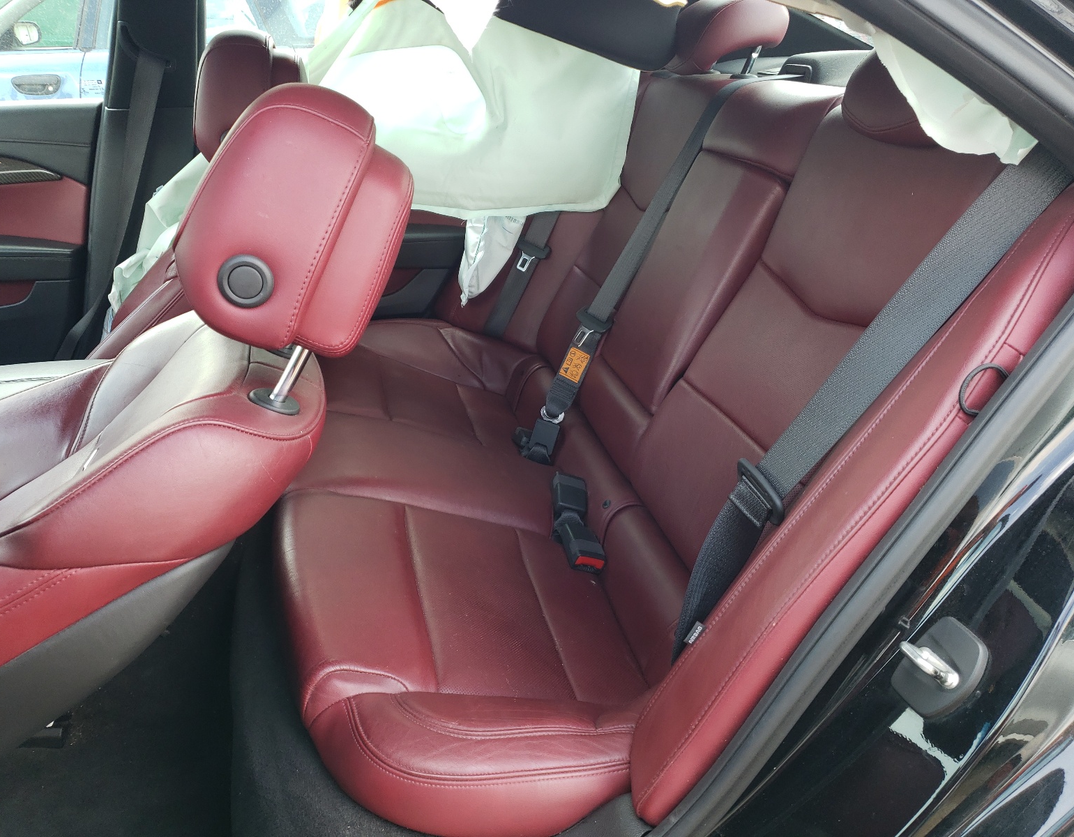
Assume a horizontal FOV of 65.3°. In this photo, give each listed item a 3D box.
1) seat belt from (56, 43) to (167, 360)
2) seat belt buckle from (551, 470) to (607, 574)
[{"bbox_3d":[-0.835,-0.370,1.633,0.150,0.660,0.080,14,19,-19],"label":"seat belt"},{"bbox_3d":[0.056,0.144,1.165,0.050,0.042,0.160,2,45,-10],"label":"seat belt buckle"}]

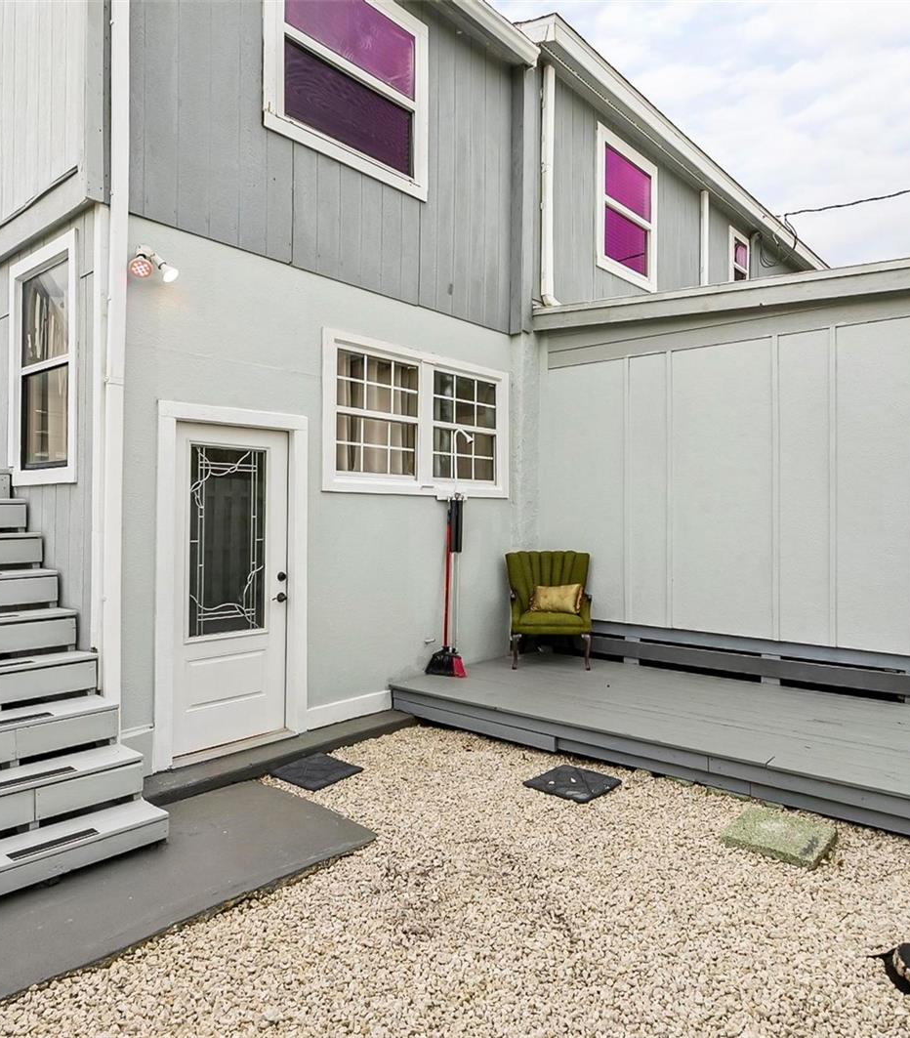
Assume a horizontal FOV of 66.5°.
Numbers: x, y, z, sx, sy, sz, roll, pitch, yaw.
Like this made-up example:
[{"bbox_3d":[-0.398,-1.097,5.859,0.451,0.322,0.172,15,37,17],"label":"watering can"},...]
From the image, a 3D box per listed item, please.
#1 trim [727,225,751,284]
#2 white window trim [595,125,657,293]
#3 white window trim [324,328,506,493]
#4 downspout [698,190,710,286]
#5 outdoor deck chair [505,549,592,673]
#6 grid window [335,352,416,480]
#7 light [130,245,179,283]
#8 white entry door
[{"bbox_3d":[4.202,-3.646,10.203,0.070,1.041,0.821,1,0,43],"label":"trim"},{"bbox_3d":[1.963,-3.438,7.813,0.070,1.496,1.329,1,0,43],"label":"white window trim"},{"bbox_3d":[-0.220,-0.778,5.747,0.070,1.169,2.105,1,0,43],"label":"white window trim"},{"bbox_3d":[3.311,-3.184,9.198,0.090,2.279,0.100,1,0,43],"label":"downspout"},{"bbox_3d":[0.845,0.817,6.369,0.740,1.000,0.700,0,0,5],"label":"outdoor deck chair"},{"bbox_3d":[-0.592,-0.802,5.364,0.070,0.950,0.837,1,0,43],"label":"grid window"},{"bbox_3d":[-1.723,-1.461,3.971,0.180,0.190,0.250,1,0,43],"label":"light"},{"bbox_3d":[-1.448,0.427,4.493,0.050,2.041,0.800,1,0,43],"label":"white entry door"}]

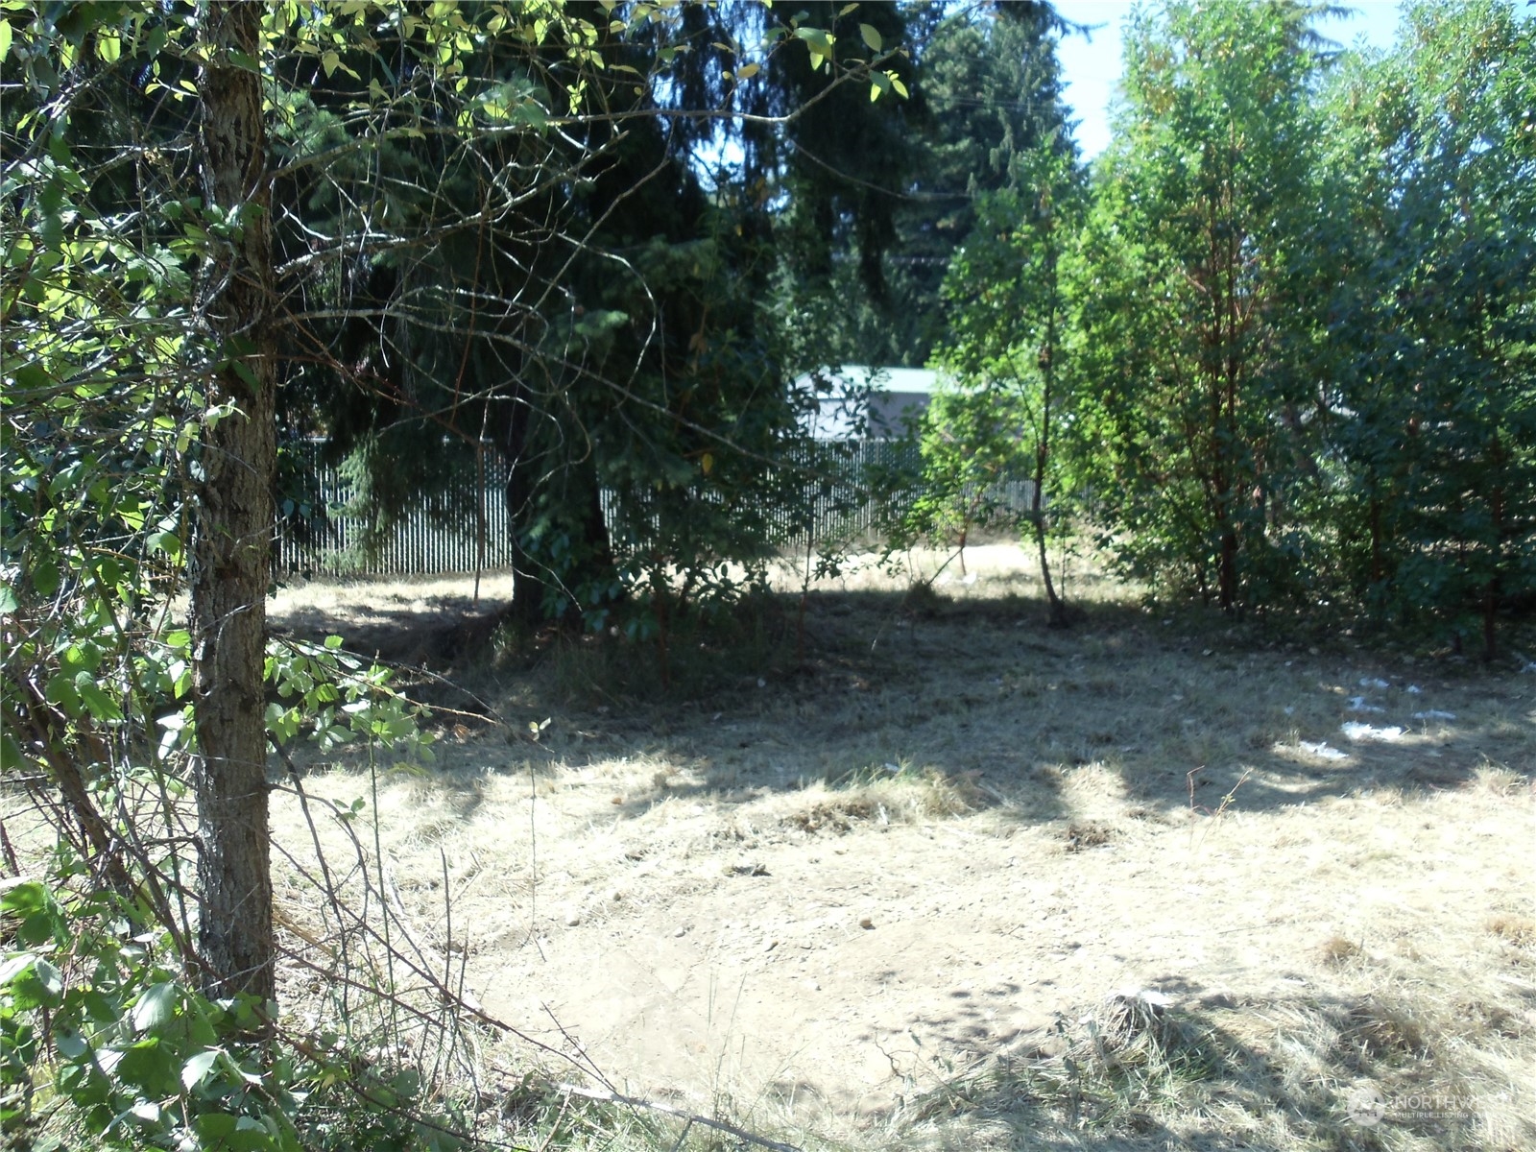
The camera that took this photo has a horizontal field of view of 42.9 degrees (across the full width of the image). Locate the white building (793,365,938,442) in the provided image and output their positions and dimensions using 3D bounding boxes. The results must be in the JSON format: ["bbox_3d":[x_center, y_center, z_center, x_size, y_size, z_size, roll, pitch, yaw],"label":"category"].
[{"bbox_3d":[4.858,-4.771,64.804,4.300,4.100,9.800,3,5,41],"label":"white building"}]

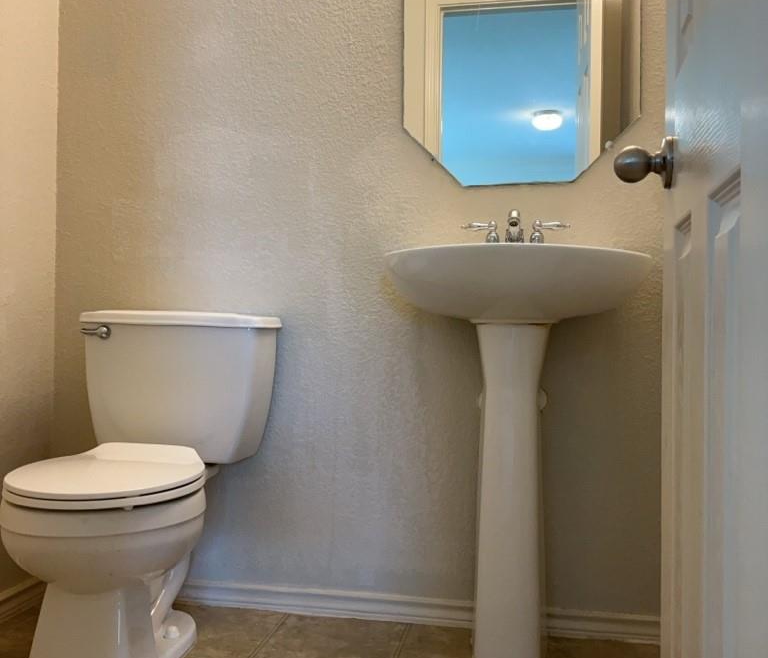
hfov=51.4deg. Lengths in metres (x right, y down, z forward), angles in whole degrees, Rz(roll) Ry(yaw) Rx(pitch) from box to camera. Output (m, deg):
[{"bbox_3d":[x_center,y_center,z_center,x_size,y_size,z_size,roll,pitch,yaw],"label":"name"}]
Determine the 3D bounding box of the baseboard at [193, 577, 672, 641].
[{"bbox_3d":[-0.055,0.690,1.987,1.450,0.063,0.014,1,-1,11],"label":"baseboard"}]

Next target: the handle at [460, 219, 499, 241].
[{"bbox_3d":[0.222,-0.220,1.853,0.091,0.064,0.034,1,-1,11],"label":"handle"}]

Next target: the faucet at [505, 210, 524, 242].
[{"bbox_3d":[0.293,-0.225,1.796,0.043,0.087,0.120,1,-1,11],"label":"faucet"}]

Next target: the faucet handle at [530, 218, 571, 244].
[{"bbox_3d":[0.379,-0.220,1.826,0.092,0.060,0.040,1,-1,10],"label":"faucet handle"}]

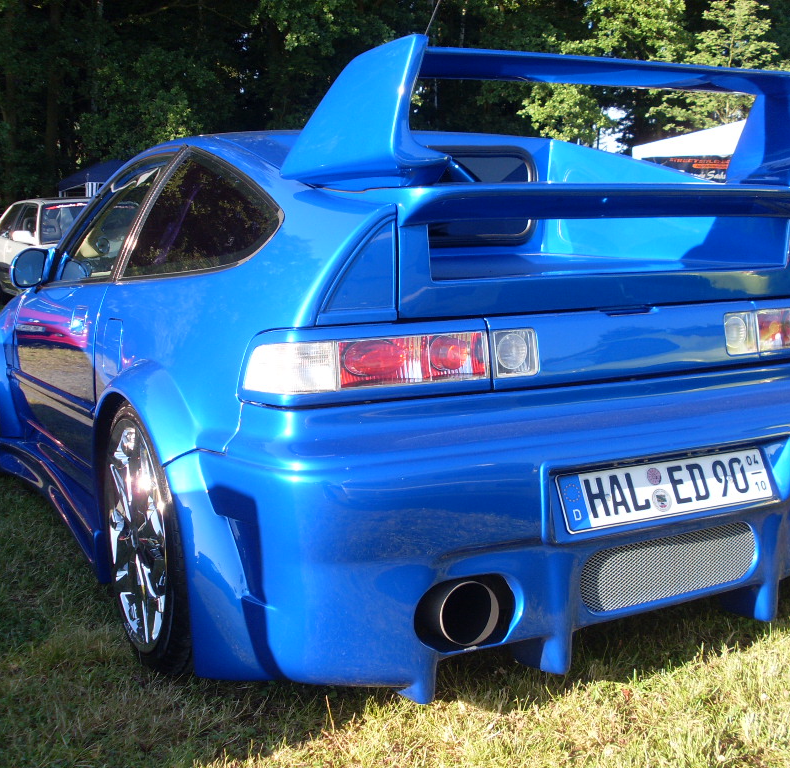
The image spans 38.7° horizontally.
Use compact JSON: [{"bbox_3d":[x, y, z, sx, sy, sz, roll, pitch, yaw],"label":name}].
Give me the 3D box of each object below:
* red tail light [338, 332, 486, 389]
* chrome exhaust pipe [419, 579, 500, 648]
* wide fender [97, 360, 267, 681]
[{"bbox_3d":[0.032,-0.045,2.039,0.305,0.095,0.075,-5,9,-28],"label":"red tail light"},{"bbox_3d":[0.097,0.403,2.090,0.120,0.120,0.160,-5,9,-28],"label":"chrome exhaust pipe"},{"bbox_3d":[-0.506,0.245,2.438,0.150,0.570,0.820,-5,9,-28],"label":"wide fender"}]

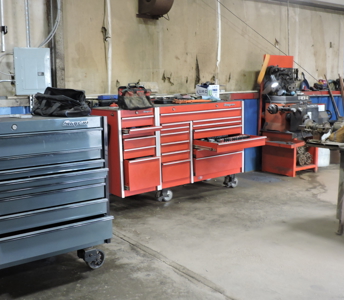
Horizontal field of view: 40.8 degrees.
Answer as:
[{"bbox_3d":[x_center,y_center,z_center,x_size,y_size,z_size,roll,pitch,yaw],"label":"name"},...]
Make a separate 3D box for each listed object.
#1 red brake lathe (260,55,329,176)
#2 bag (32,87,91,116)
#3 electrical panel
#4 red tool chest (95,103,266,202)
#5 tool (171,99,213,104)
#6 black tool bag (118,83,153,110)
[{"bbox_3d":[1.858,-0.542,6.912,0.870,1.730,0.730,-8,11,-38],"label":"red brake lathe"},{"bbox_3d":[-0.887,-0.386,3.671,0.420,0.215,0.260,5,10,36],"label":"bag"},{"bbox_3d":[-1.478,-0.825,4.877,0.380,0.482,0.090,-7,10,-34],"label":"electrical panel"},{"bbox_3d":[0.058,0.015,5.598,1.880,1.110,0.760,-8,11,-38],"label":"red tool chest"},{"bbox_3d":[0.247,-0.611,5.763,0.600,0.050,0.120,-8,11,-38],"label":"tool"},{"bbox_3d":[-0.392,-0.585,5.004,0.360,0.275,0.210,-8,11,-38],"label":"black tool bag"}]

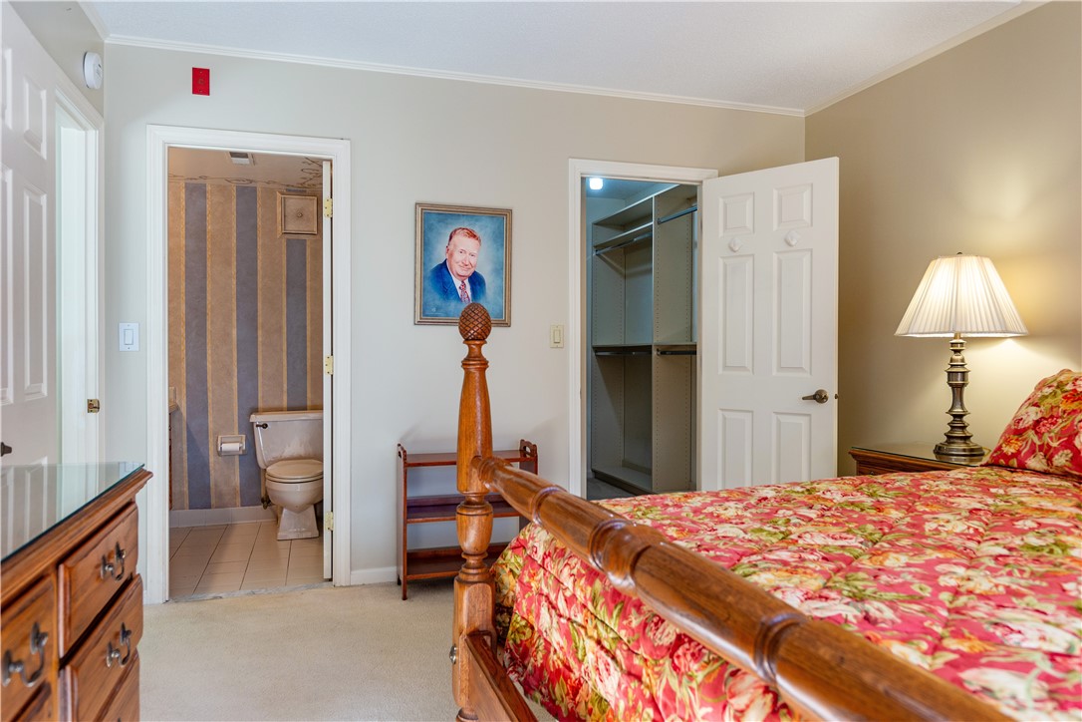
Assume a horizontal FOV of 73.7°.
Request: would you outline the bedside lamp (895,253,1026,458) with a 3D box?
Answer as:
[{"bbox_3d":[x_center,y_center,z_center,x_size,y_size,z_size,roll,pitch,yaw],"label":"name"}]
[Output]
[{"bbox_3d":[1.614,-0.013,2.786,0.435,0.780,0.435,0,0,-16],"label":"bedside lamp"}]

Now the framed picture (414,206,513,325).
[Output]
[{"bbox_3d":[-0.376,-0.459,3.520,0.473,0.577,0.030,0,0,-16],"label":"framed picture"}]

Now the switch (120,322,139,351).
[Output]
[{"bbox_3d":[-1.781,-0.101,3.119,0.076,0.121,0.010,0,0,-16],"label":"switch"}]

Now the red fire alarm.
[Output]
[{"bbox_3d":[-1.505,-1.237,3.195,0.070,0.116,0.008,0,0,-16],"label":"red fire alarm"}]

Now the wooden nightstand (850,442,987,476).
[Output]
[{"bbox_3d":[1.625,0.717,2.916,0.390,0.676,0.640,0,0,-16],"label":"wooden nightstand"}]

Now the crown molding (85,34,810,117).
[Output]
[{"bbox_3d":[-0.185,-1.385,3.567,3.510,0.030,0.036,0,0,-16],"label":"crown molding"}]

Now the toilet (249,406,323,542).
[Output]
[{"bbox_3d":[-1.496,0.684,4.447,0.550,0.735,0.690,0,0,-16],"label":"toilet"}]

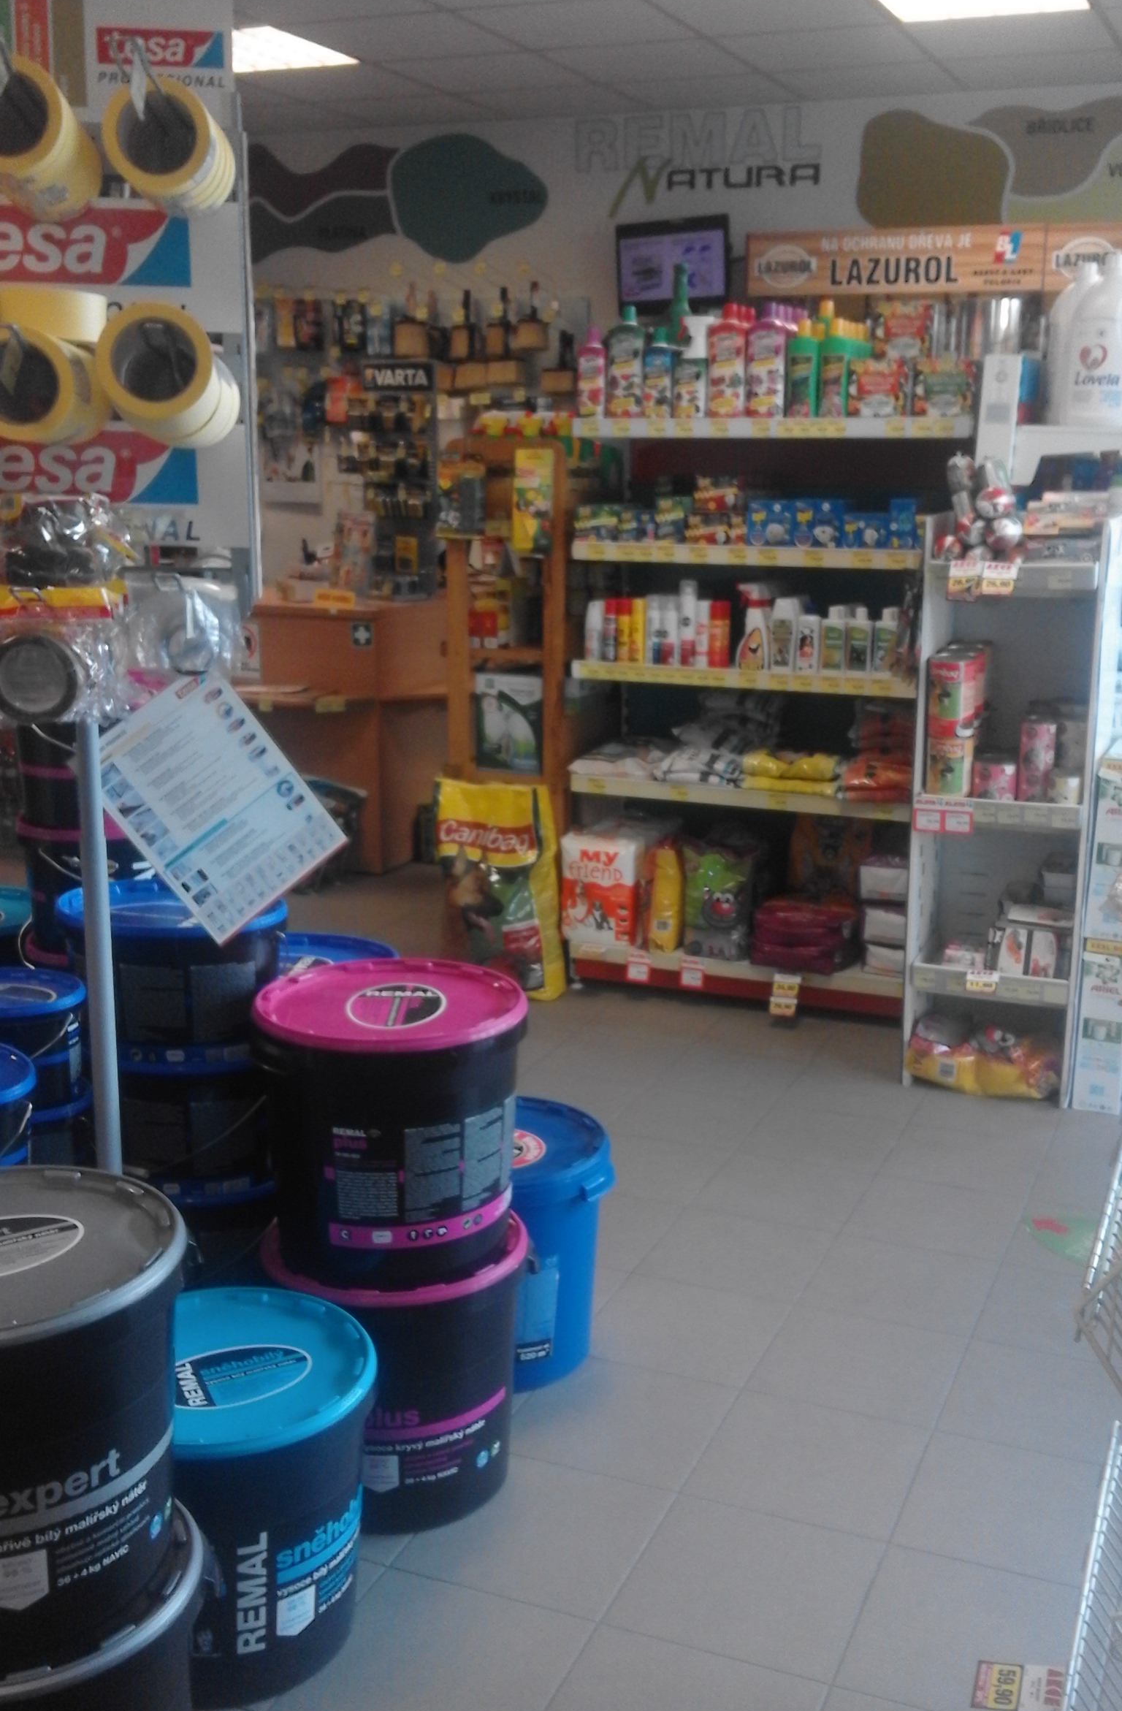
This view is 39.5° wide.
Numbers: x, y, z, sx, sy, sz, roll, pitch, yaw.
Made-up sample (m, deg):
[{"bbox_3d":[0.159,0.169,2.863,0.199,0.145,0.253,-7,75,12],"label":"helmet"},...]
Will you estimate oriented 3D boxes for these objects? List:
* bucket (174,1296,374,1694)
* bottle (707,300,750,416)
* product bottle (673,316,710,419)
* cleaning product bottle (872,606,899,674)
[{"bbox_3d":[-0.413,0.787,1.927,0.373,0.353,0.373,0,13,0],"label":"bucket"},{"bbox_3d":[0.406,-1.204,3.804,0.090,0.268,0.070,5,14,20],"label":"bottle"},{"bbox_3d":[0.321,-1.199,3.834,0.088,0.242,0.066,5,14,20],"label":"product bottle"},{"bbox_3d":[0.789,-0.525,3.792,0.060,0.166,0.042,5,14,20],"label":"cleaning product bottle"}]

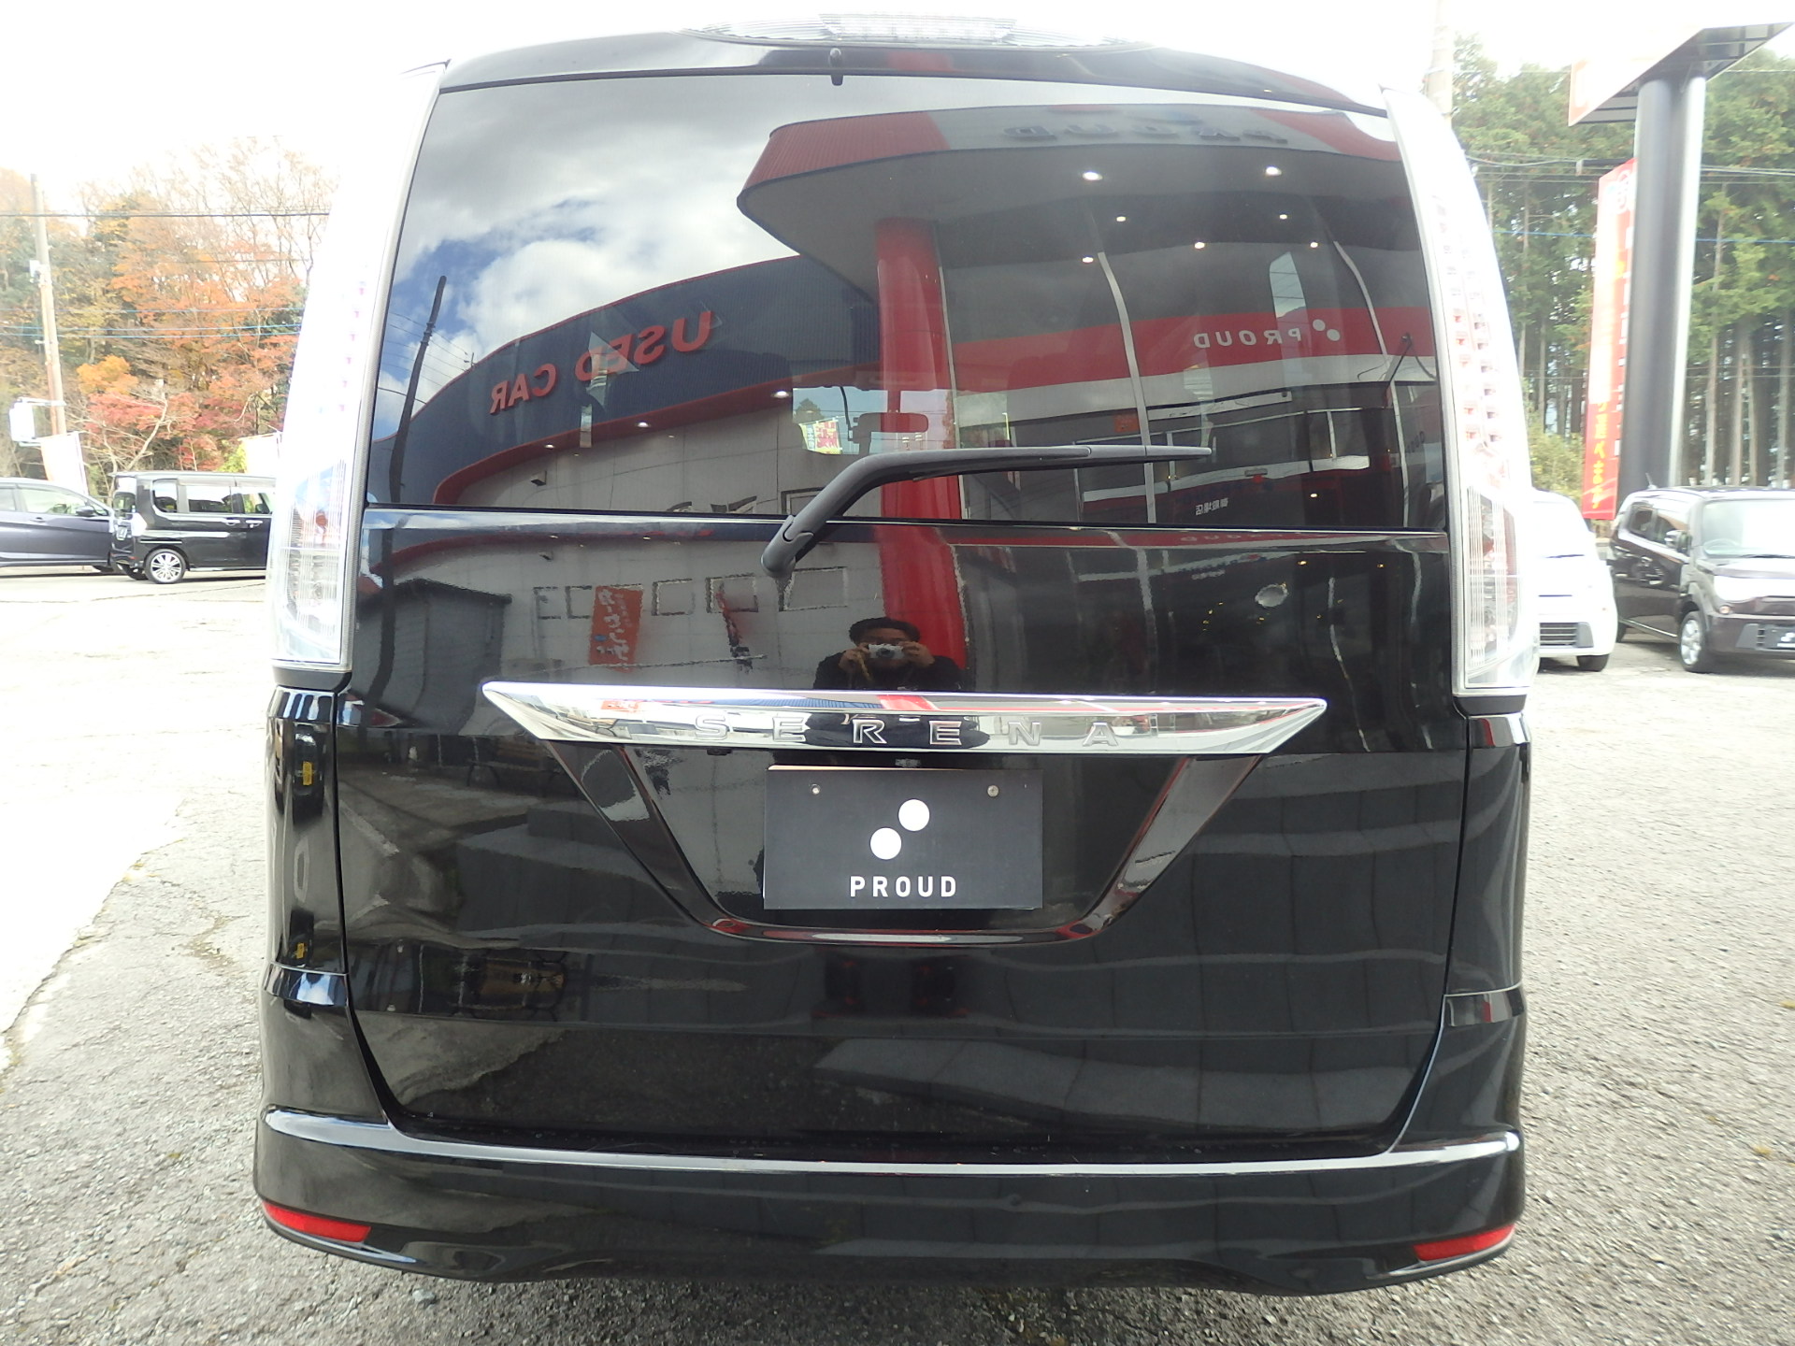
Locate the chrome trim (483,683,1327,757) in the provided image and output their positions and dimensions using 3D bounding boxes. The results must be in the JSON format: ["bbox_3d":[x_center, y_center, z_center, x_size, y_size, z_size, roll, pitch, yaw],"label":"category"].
[{"bbox_3d":[0.009,0.055,1.505,0.985,0.072,0.085,0,7,-1],"label":"chrome trim"}]

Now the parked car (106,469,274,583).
[{"bbox_3d":[-11.049,-2.428,21.666,3.395,1.750,1.475,-6,9,-43],"label":"parked car"}]

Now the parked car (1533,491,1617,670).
[{"bbox_3d":[5.882,-0.980,12.737,1.475,1.620,3.395,2,7,15],"label":"parked car"}]

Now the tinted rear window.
[{"bbox_3d":[0.013,-0.457,1.590,1.300,0.545,0.090,0,-8,-1],"label":"tinted rear window"}]

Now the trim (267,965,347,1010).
[{"bbox_3d":[-0.761,0.405,1.670,0.150,0.045,0.120,0,7,-1],"label":"trim"}]

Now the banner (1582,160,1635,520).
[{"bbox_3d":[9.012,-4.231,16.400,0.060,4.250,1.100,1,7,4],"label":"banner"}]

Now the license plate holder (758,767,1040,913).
[{"bbox_3d":[0.007,0.198,1.540,0.330,0.166,0.020,0,7,-1],"label":"license plate holder"}]

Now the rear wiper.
[{"bbox_3d":[0.101,-0.184,1.485,0.515,0.155,0.070,0,7,-1],"label":"rear wiper"}]

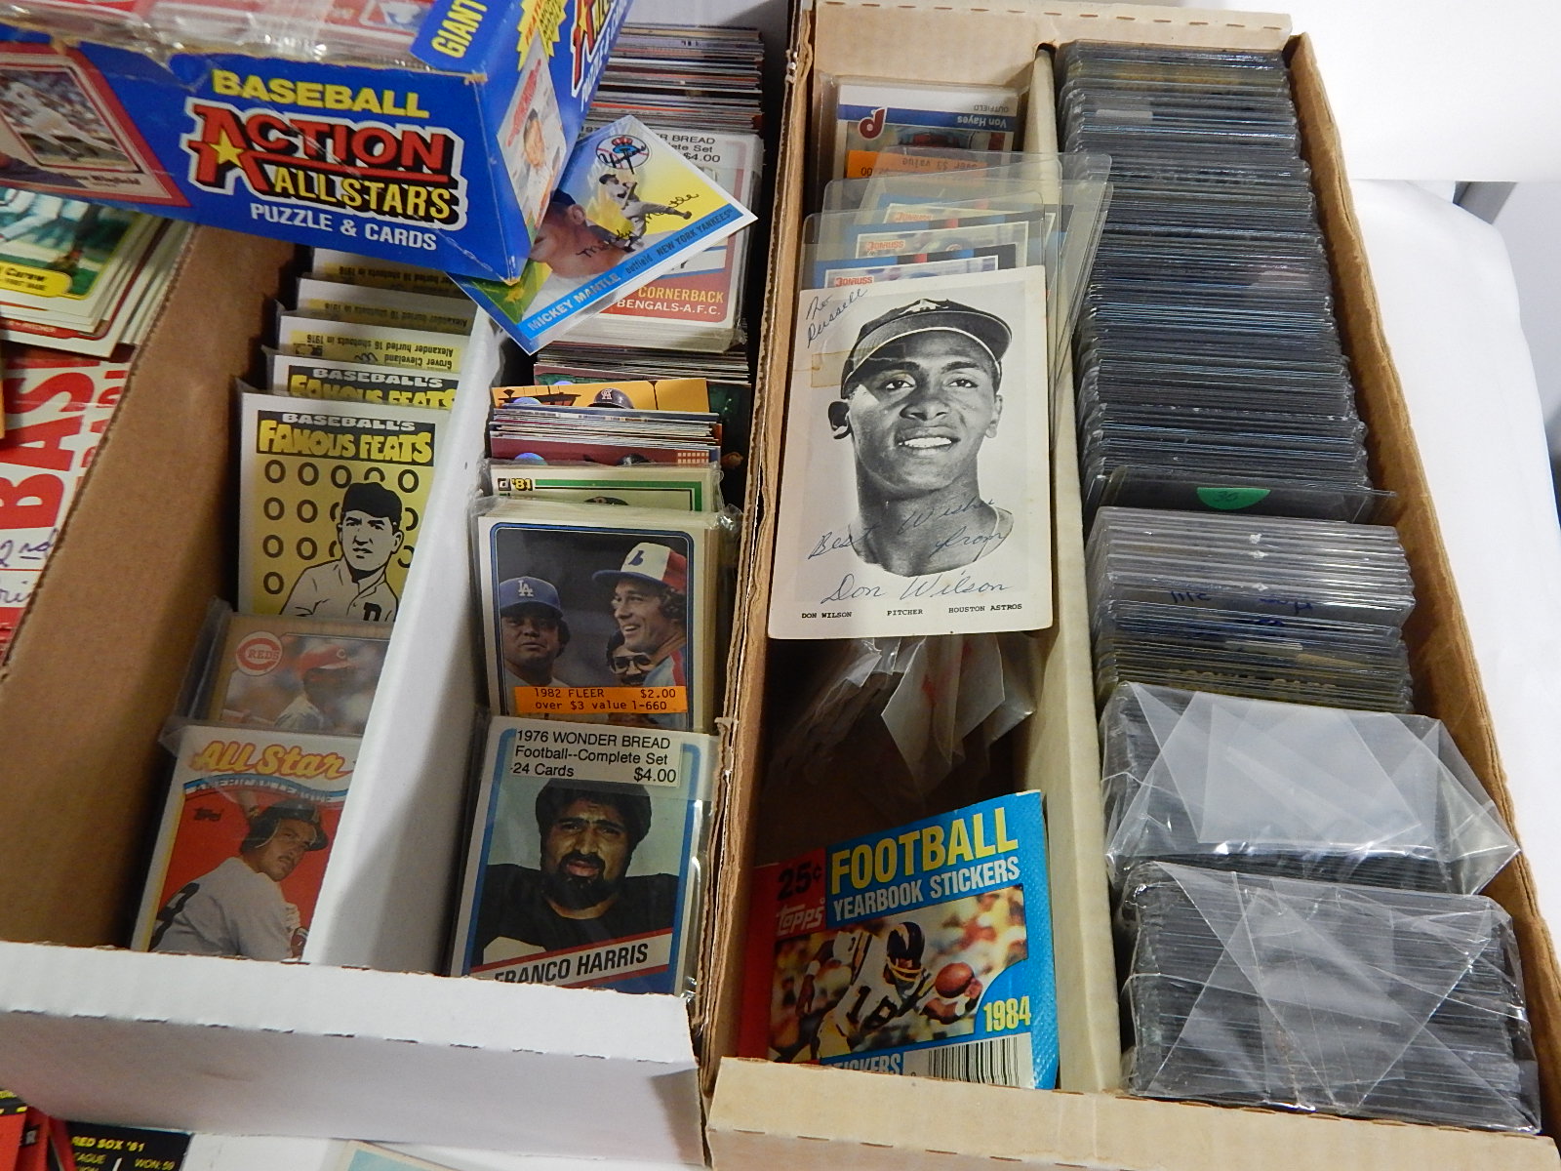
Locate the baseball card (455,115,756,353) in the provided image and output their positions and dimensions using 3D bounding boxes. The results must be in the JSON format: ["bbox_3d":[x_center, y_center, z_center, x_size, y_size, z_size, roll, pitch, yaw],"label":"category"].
[{"bbox_3d":[-0.061,-0.112,0.394,0.089,0.001,0.064,-37,68,-23],"label":"baseball card"}]

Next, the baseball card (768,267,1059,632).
[{"bbox_3d":[0.039,-0.042,0.372,0.078,0.001,0.126,-3,61,14],"label":"baseball card"}]

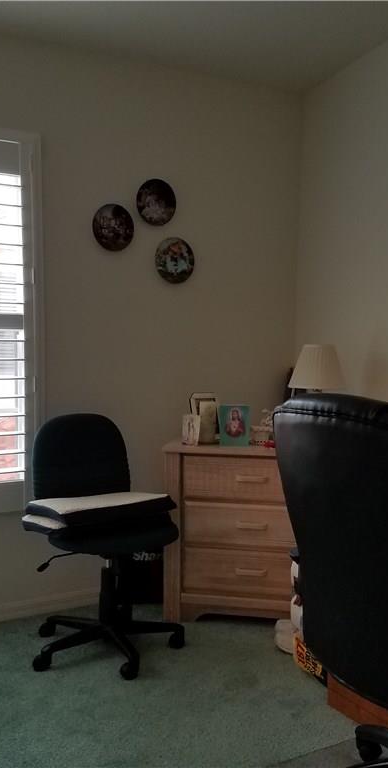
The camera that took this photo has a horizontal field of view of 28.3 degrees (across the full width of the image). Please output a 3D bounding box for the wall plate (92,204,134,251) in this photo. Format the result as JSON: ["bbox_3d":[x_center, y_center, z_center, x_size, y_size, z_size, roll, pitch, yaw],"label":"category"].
[{"bbox_3d":[-0.367,-0.711,3.502,0.206,0.206,0.025,-2,4,-31],"label":"wall plate"}]

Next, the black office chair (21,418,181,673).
[{"bbox_3d":[-0.371,0.617,3.153,0.600,0.950,0.620,-2,4,-33],"label":"black office chair"}]

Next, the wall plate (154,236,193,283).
[{"bbox_3d":[-0.092,-0.590,3.673,0.212,0.212,0.025,-2,4,-31],"label":"wall plate"}]

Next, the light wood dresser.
[{"bbox_3d":[0.292,0.679,3.599,0.810,0.787,0.430,1,4,11],"label":"light wood dresser"}]

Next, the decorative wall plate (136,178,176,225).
[{"bbox_3d":[-0.180,-0.880,3.716,0.213,0.213,0.025,-1,4,-29],"label":"decorative wall plate"}]

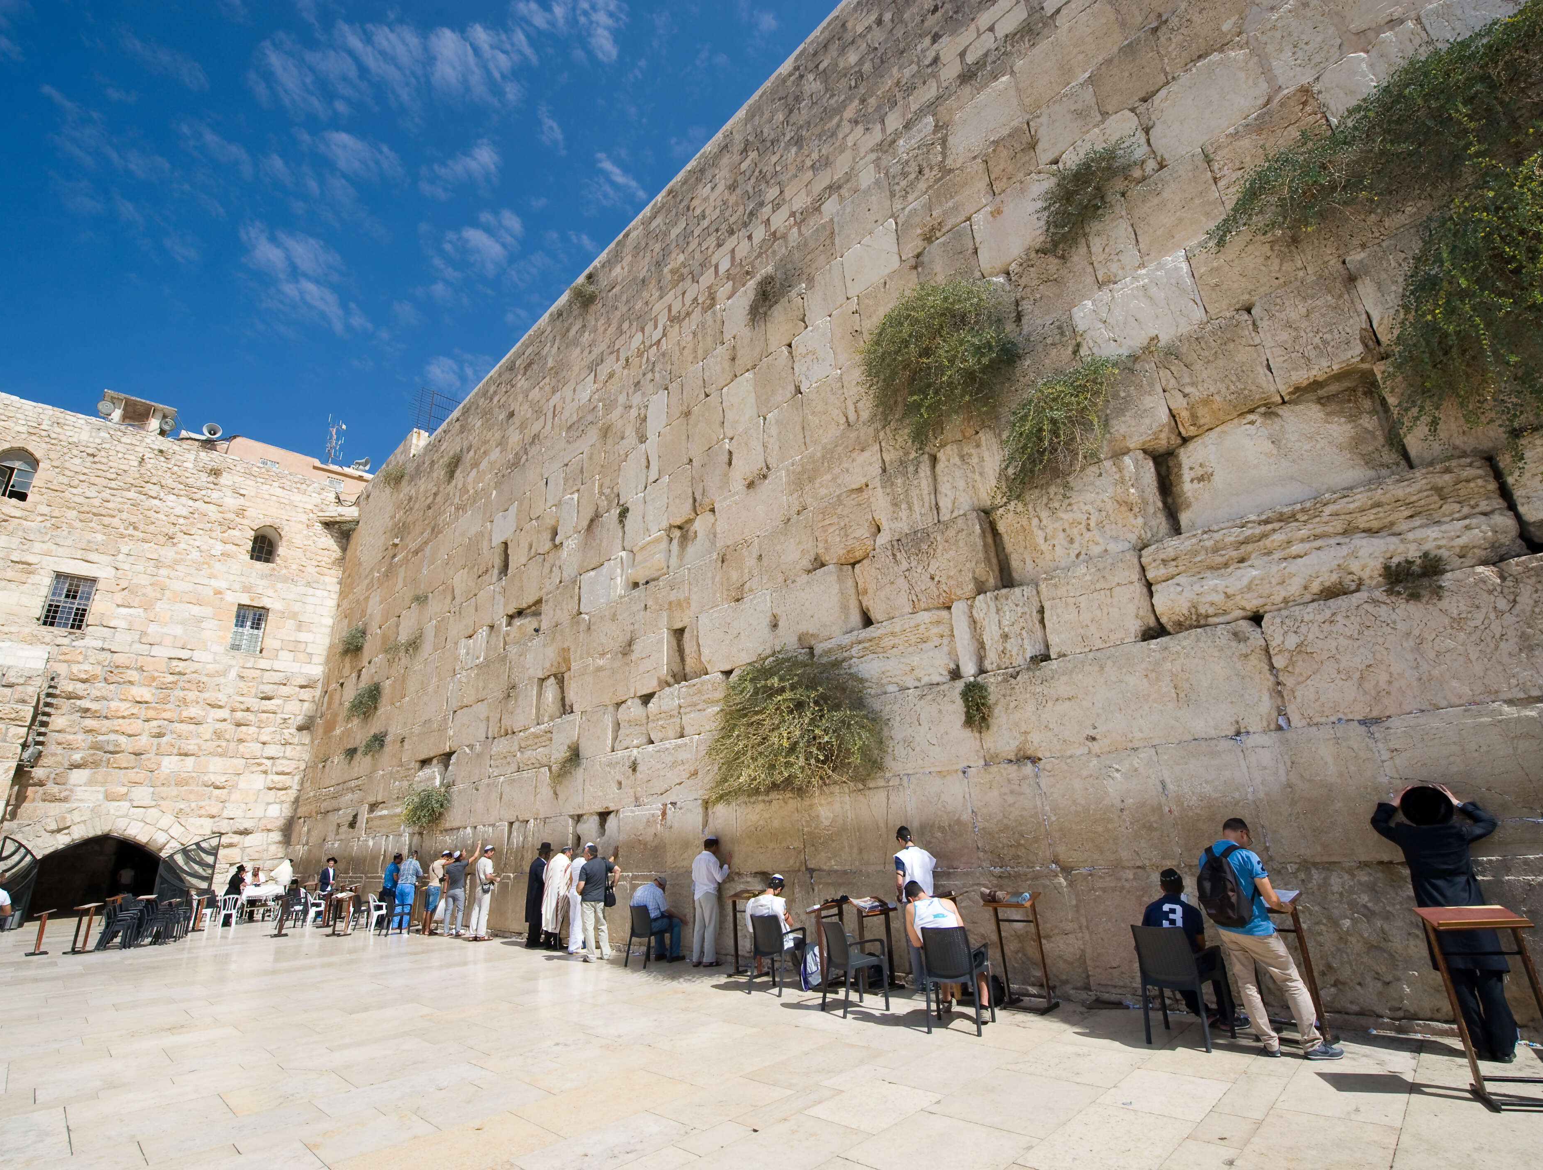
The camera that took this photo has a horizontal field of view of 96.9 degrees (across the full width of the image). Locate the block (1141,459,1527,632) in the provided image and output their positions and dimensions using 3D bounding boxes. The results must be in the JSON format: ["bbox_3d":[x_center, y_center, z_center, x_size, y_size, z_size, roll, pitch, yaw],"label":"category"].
[{"bbox_3d":[5.309,-0.219,6.693,2.731,0.884,0.800,-21,-27,40],"label":"block"}]

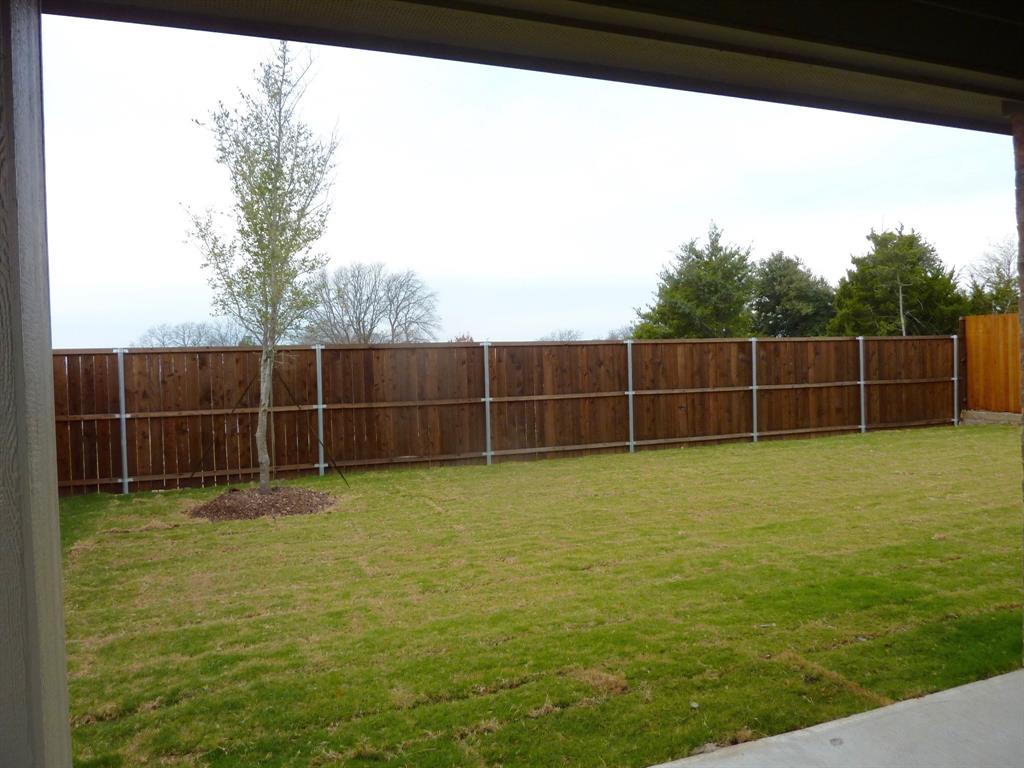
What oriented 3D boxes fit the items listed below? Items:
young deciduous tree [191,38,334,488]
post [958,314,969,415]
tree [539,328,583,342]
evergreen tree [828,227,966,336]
[{"bbox_3d":[-2.842,-1.395,8.492,1.750,5.230,1.650,-2,1,0],"label":"young deciduous tree"},{"bbox_3d":[9.067,-0.351,14.850,0.140,2.000,0.140,-2,1,-21],"label":"post"},{"bbox_3d":[7.323,-4.742,110.078,7.000,7.030,6.500,-2,1,0],"label":"tree"},{"bbox_3d":[14.694,-2.805,28.070,5.230,6.320,5.230,-2,1,0],"label":"evergreen tree"}]

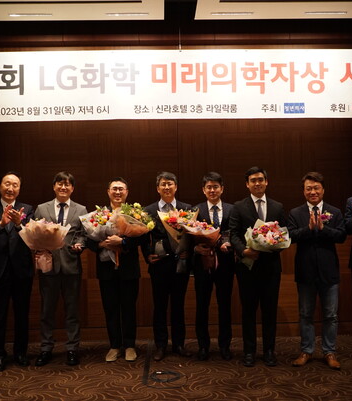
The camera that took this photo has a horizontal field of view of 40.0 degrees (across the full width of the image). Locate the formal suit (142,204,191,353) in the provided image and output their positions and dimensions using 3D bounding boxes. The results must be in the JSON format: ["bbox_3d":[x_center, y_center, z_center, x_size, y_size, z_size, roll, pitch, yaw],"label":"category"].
[{"bbox_3d":[-0.081,0.703,4.585,0.479,1.423,0.360,-1,-2,-2],"label":"formal suit"}]

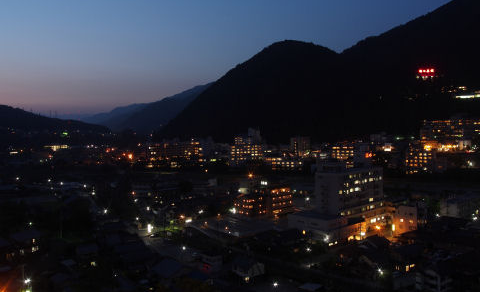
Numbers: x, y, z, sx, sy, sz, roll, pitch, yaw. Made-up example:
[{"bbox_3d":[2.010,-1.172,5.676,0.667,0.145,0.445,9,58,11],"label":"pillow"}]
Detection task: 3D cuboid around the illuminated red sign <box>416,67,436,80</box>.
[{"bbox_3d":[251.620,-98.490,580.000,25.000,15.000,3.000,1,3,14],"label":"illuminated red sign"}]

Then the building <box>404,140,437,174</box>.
[{"bbox_3d":[180.500,11.668,432.364,27.000,33.500,17.000,1,3,14],"label":"building"}]

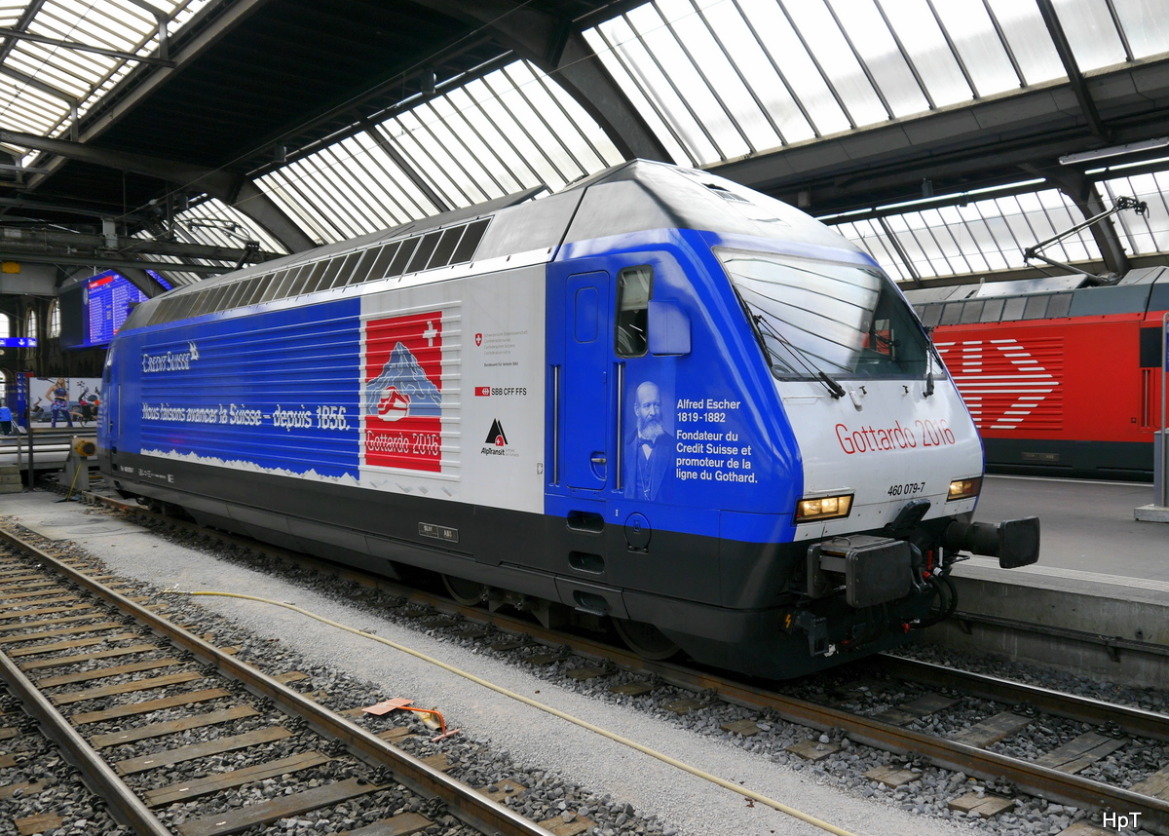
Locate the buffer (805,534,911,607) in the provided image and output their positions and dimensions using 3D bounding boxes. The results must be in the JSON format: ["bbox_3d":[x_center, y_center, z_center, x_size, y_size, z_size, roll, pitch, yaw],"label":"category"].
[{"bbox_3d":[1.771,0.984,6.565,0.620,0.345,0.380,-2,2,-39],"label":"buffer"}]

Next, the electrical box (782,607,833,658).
[{"bbox_3d":[1.496,1.420,6.787,0.170,0.270,0.270,-2,2,-39],"label":"electrical box"}]

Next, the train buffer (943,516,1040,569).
[{"bbox_3d":[3.069,0.921,7.725,0.540,0.345,0.570,-2,2,-39],"label":"train buffer"}]

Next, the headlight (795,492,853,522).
[{"bbox_3d":[1.599,0.606,6.767,0.520,0.165,0.100,-2,2,-34],"label":"headlight"}]

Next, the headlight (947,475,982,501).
[{"bbox_3d":[2.948,0.554,7.853,0.520,0.165,0.100,-2,2,-44],"label":"headlight"}]

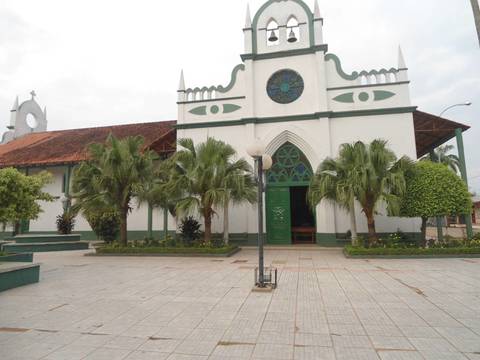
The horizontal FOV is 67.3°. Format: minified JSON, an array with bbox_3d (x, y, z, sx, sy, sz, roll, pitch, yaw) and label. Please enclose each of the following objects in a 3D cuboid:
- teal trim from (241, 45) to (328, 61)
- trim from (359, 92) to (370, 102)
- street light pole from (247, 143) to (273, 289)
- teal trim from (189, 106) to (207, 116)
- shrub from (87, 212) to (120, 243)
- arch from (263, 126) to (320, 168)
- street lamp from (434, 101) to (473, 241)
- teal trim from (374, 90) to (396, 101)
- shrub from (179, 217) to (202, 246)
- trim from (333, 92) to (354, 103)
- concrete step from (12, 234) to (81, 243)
[{"bbox_3d":[2.460,-7.074,20.241,4.818,0.420,0.500,-2,-6,13],"label":"teal trim"},{"bbox_3d":[6.566,-4.382,19.066,0.536,0.508,0.080,-2,-6,13],"label":"trim"},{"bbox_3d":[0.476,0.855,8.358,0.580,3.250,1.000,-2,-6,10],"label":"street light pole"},{"bbox_3d":[-2.462,-4.044,21.131,1.051,0.528,0.080,-2,-6,13],"label":"teal trim"},{"bbox_3d":[-7.573,2.607,20.000,1.750,1.800,1.700,-2,-6,13],"label":"shrub"},{"bbox_3d":[2.690,-1.672,18.832,2.900,2.100,0.400,-2,-6,10],"label":"arch"},{"bbox_3d":[15.101,-0.740,25.270,2.200,9.530,0.300,-2,-6,13],"label":"street lamp"},{"bbox_3d":[7.565,-4.386,18.835,1.086,0.535,0.080,-2,-6,13],"label":"teal trim"},{"bbox_3d":[-2.367,2.560,17.280,1.050,1.470,1.050,-2,-6,10],"label":"shrub"},{"bbox_3d":[5.538,-4.416,19.309,1.090,0.550,0.080,-2,-6,13],"label":"trim"},{"bbox_3d":[-11.385,3.485,21.473,3.900,0.380,1.300,1,-6,-16],"label":"concrete step"}]

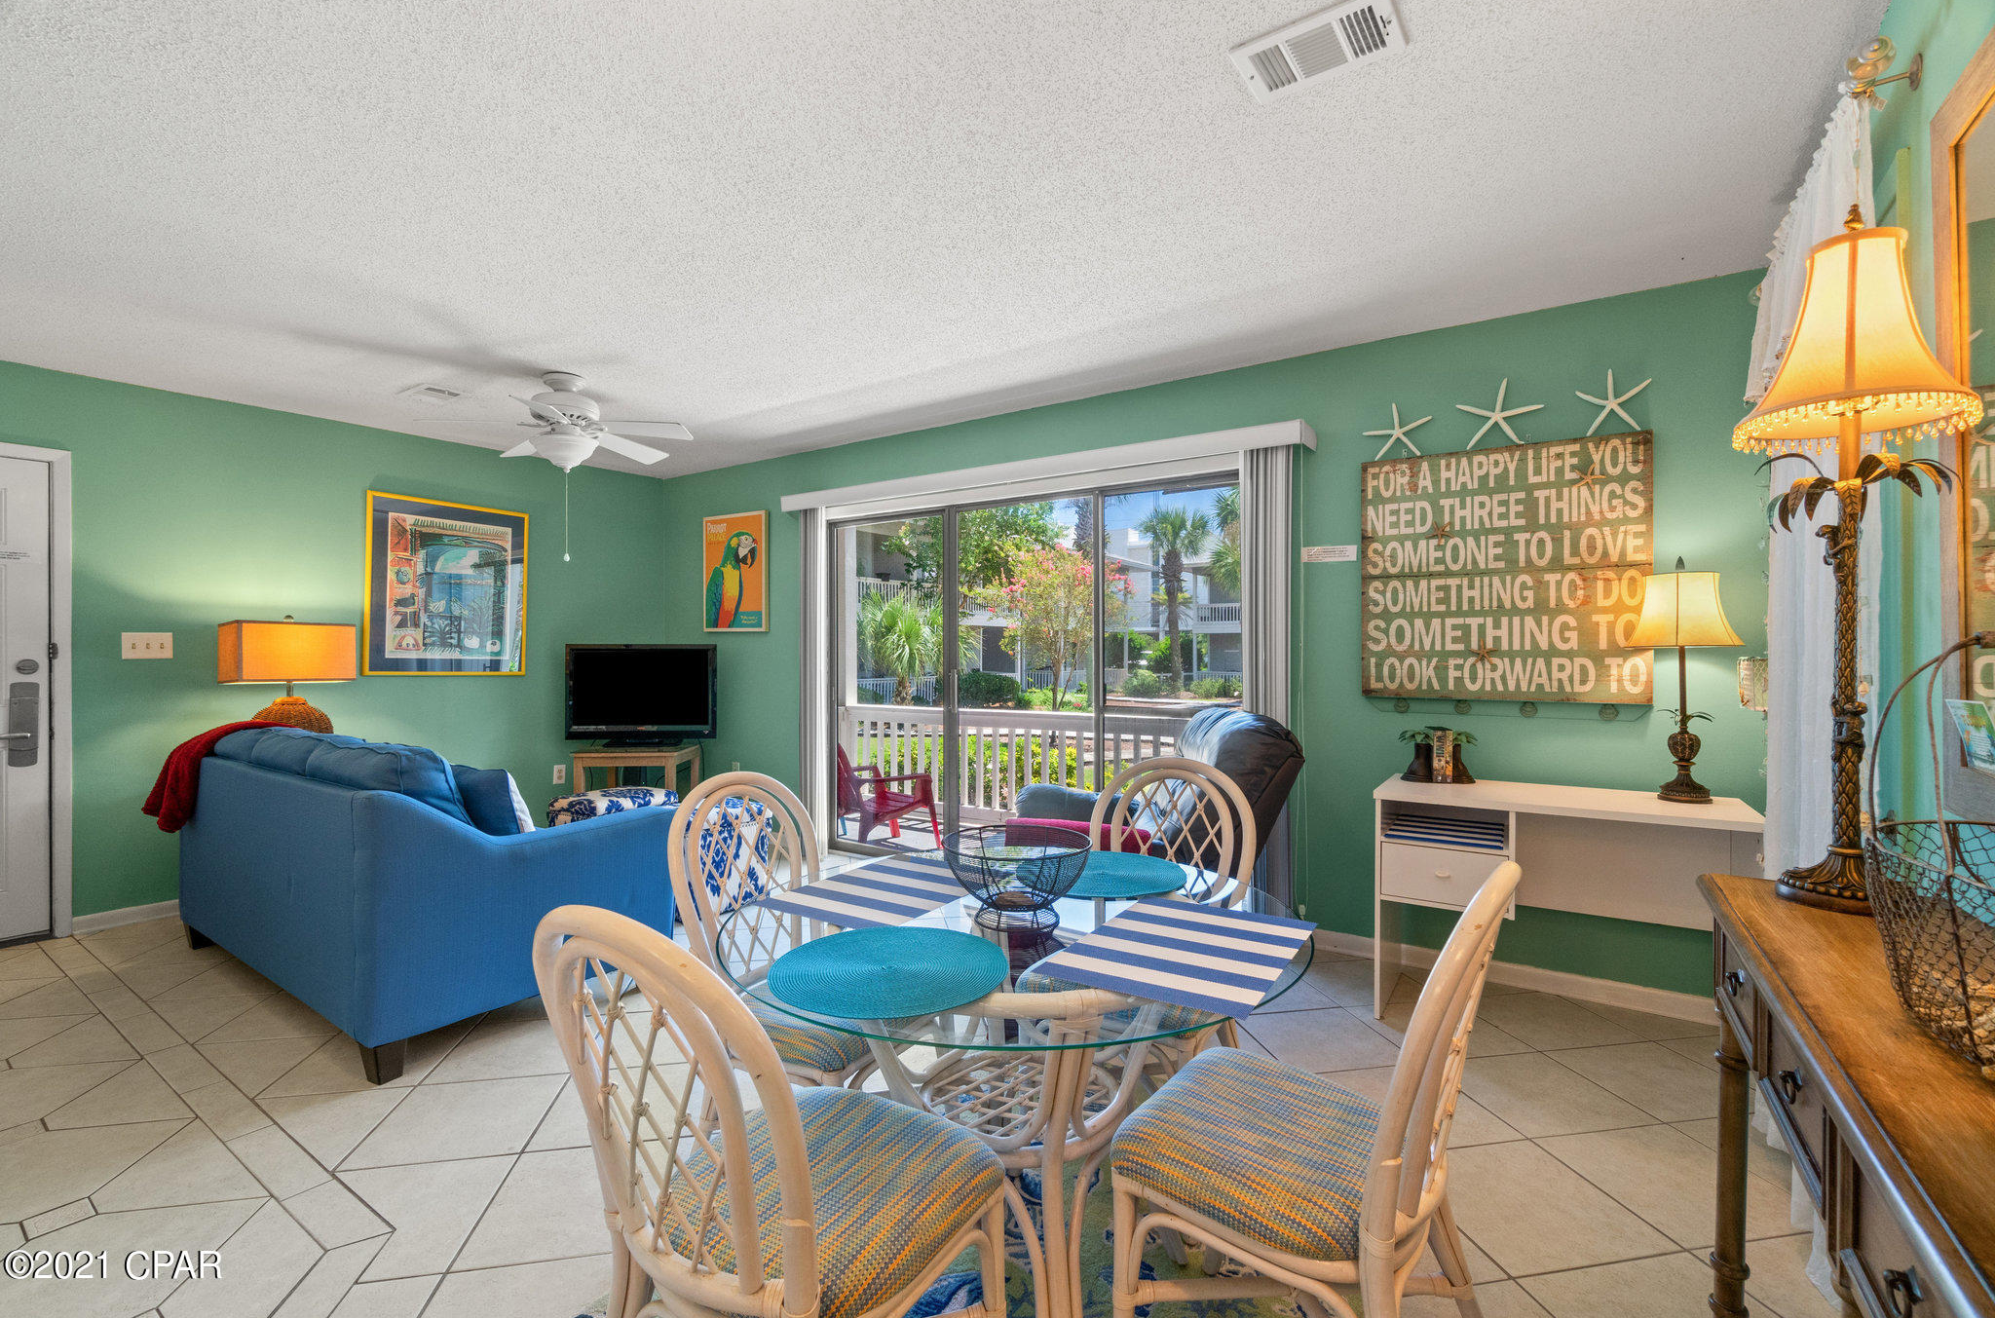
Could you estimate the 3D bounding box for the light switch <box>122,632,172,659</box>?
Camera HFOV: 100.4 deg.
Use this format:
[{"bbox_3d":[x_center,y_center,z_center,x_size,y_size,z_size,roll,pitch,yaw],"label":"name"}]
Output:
[{"bbox_3d":[-3.881,-0.060,3.797,0.020,0.118,0.165,0,0,36],"label":"light switch"}]

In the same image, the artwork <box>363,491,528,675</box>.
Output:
[{"bbox_3d":[-3.179,-0.403,4.831,0.035,0.997,0.860,0,0,35],"label":"artwork"}]

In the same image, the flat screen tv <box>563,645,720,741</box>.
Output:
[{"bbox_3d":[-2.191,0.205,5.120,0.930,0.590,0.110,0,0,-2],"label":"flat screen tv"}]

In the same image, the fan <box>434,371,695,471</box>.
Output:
[{"bbox_3d":[-1.915,-1.035,3.662,1.180,0.420,1.180,0,0,5],"label":"fan"}]

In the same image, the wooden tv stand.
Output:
[{"bbox_3d":[-2.141,0.870,5.001,0.585,0.642,0.480,0,0,-3],"label":"wooden tv stand"}]

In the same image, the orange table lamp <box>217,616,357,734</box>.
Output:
[{"bbox_3d":[-3.368,0.171,3.951,0.350,0.757,0.430,0,0,36],"label":"orange table lamp"}]

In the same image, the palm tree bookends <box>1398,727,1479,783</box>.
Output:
[{"bbox_3d":[1.630,0.351,3.062,0.255,0.200,0.120,0,0,34],"label":"palm tree bookends"}]

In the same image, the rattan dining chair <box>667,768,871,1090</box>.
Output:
[{"bbox_3d":[-0.400,0.738,1.890,0.570,0.925,0.480,0,0,31],"label":"rattan dining chair"}]

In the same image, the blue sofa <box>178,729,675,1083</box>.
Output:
[{"bbox_3d":[-2.296,0.727,3.246,2.030,0.910,0.970,0,0,35],"label":"blue sofa"}]

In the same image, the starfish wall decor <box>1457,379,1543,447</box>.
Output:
[{"bbox_3d":[1.831,-0.897,3.033,0.276,0.241,0.033,0,0,35],"label":"starfish wall decor"}]

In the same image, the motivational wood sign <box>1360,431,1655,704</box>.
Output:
[{"bbox_3d":[1.825,-0.308,3.039,0.902,0.917,0.035,0,0,34],"label":"motivational wood sign"}]

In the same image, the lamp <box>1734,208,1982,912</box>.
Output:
[{"bbox_3d":[1.331,-0.162,1.296,0.270,1.080,0.270,0,0,35],"label":"lamp"}]

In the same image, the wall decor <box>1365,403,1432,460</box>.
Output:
[{"bbox_3d":[1.554,-0.884,3.224,0.245,0.212,0.033,0,0,35],"label":"wall decor"}]

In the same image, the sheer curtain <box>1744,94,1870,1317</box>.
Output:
[{"bbox_3d":[1.818,0.079,1.891,0.100,2.225,1.060,0,0,35],"label":"sheer curtain"}]

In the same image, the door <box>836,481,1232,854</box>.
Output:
[{"bbox_3d":[0.107,0.172,4.358,2.680,2.030,0.110,0,0,34],"label":"door"}]

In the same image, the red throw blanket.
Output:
[{"bbox_3d":[-3.241,0.496,3.437,0.440,0.450,0.440,0,0,34],"label":"red throw blanket"}]

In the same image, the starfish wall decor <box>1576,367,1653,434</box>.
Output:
[{"bbox_3d":[2.107,-0.880,2.841,0.210,0.221,0.033,0,0,35],"label":"starfish wall decor"}]

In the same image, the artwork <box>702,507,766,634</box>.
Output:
[{"bbox_3d":[-1.688,-0.550,5.367,0.605,0.752,0.030,0,0,34],"label":"artwork"}]

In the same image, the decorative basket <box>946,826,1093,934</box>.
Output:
[{"bbox_3d":[0.038,0.405,1.525,0.275,0.147,0.275,0,0,0],"label":"decorative basket"}]

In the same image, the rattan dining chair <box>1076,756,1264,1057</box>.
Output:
[{"bbox_3d":[0.337,0.737,2.025,0.480,0.925,0.570,0,0,32],"label":"rattan dining chair"}]

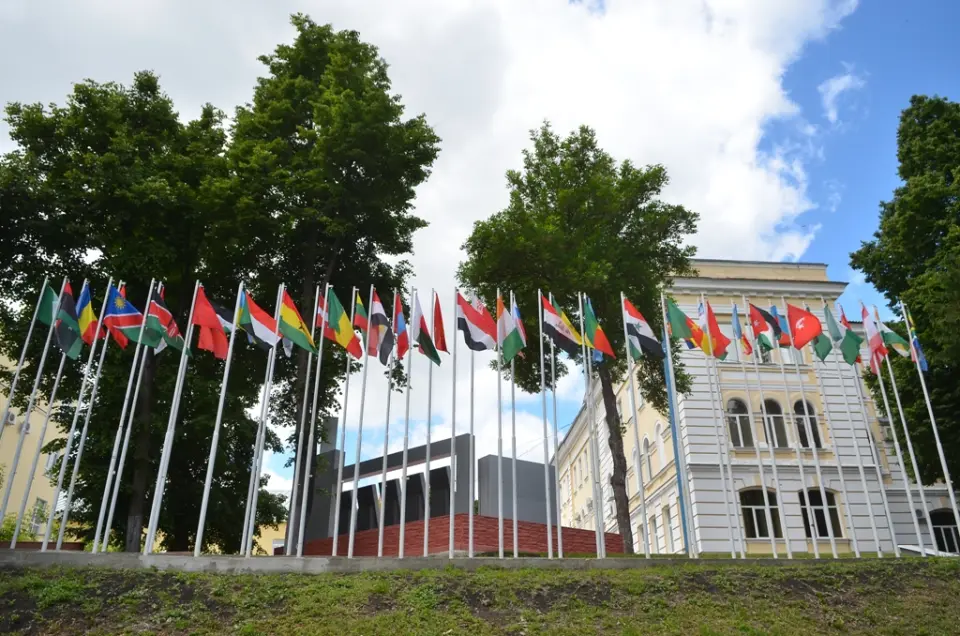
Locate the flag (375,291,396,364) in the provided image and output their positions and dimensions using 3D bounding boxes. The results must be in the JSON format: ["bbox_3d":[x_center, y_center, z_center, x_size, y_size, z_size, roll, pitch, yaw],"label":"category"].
[{"bbox_3d":[-2.198,0.243,15.395,0.750,1.600,0.300,18,-29,-36],"label":"flag"}]

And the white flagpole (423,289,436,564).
[{"bbox_3d":[-1.175,2.184,15.358,0.090,6.284,0.090,1,-23,-3],"label":"white flagpole"}]

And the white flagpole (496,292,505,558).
[{"bbox_3d":[0.438,2.068,14.528,0.090,6.000,0.090,0,-23,0],"label":"white flagpole"}]

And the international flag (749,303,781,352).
[{"bbox_3d":[7.023,0.224,16.397,0.756,1.290,0.400,1,-23,-3],"label":"international flag"}]

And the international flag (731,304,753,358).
[{"bbox_3d":[6.894,0.349,17.469,0.330,1.560,0.330,1,-23,-2],"label":"international flag"}]

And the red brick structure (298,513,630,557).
[{"bbox_3d":[-0.946,7.230,20.831,6.700,0.880,8.800,20,-30,-39],"label":"red brick structure"}]

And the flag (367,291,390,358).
[{"bbox_3d":[-2.351,0.204,15.726,0.527,1.831,0.350,1,-23,-3],"label":"flag"}]

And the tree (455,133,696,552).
[{"bbox_3d":[3.075,-0.237,20.183,7.607,13.942,7.074,0,-23,0],"label":"tree"}]

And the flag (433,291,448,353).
[{"bbox_3d":[-0.953,0.094,16.256,0.386,1.642,0.350,1,-23,-3],"label":"flag"}]

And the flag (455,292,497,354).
[{"bbox_3d":[-0.072,0.094,15.938,0.913,1.509,0.350,1,-23,-3],"label":"flag"}]

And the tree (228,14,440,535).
[{"bbox_3d":[-5.081,-2.537,22.124,7.600,19.700,7.400,1,-23,-2],"label":"tree"}]

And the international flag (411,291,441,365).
[{"bbox_3d":[-1.246,0.221,15.496,0.850,1.600,0.300,18,-29,-36],"label":"international flag"}]

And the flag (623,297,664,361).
[{"bbox_3d":[3.971,0.252,16.165,0.949,1.601,0.350,1,-23,-3],"label":"flag"}]

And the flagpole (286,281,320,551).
[{"bbox_3d":[-4.197,2.209,15.952,0.080,6.600,0.080,1,-23,-2],"label":"flagpole"}]

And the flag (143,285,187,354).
[{"bbox_3d":[-7.057,0.053,15.246,1.110,1.710,0.400,1,-23,-2],"label":"flag"}]

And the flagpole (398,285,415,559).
[{"bbox_3d":[-1.552,2.021,14.422,0.090,6.000,0.090,0,-23,0],"label":"flagpole"}]

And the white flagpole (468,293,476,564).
[{"bbox_3d":[-0.179,2.291,15.750,0.090,6.550,0.090,0,-23,0],"label":"white flagpole"}]

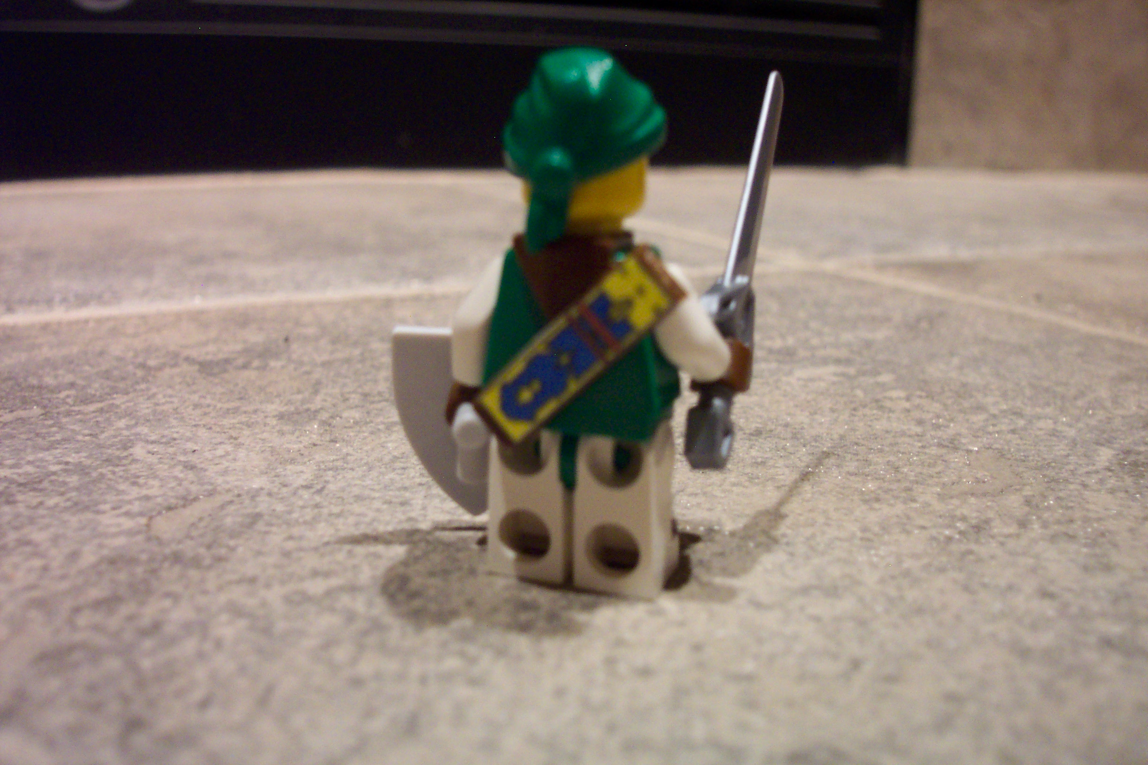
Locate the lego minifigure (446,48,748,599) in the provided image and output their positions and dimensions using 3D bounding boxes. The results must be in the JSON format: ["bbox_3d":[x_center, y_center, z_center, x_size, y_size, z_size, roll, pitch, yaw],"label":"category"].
[{"bbox_3d":[0.001,-0.005,0.096,0.025,0.045,0.015,5,16,20],"label":"lego minifigure"}]

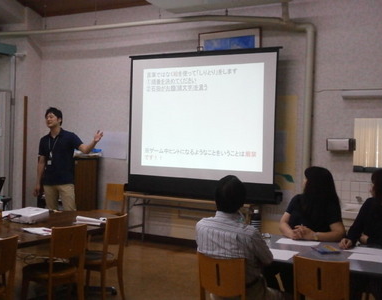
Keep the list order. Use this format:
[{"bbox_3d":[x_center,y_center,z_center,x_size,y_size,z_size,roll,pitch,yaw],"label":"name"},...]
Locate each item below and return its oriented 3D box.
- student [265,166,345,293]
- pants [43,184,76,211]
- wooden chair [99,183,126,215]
[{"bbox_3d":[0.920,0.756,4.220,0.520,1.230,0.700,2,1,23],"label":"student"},{"bbox_3d":[-1.489,0.831,6.150,0.370,0.880,0.270,2,1,10],"label":"pants"},{"bbox_3d":[-1.080,0.860,7.100,0.420,0.800,0.460,2,2,37],"label":"wooden chair"}]

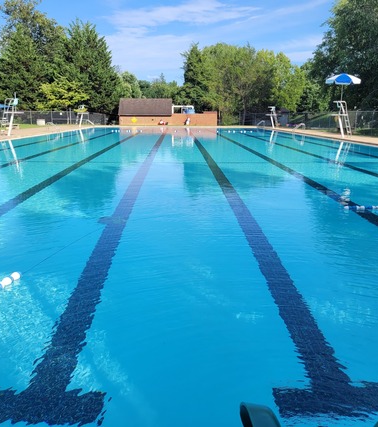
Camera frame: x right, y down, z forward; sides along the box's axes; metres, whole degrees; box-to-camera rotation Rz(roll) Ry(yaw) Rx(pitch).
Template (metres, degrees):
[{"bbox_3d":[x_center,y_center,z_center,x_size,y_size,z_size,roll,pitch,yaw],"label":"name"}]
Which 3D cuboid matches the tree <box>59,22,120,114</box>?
[{"bbox_3d":[-14.043,-19.864,60.740,8.300,14.010,8.300,0,13,-2],"label":"tree"}]

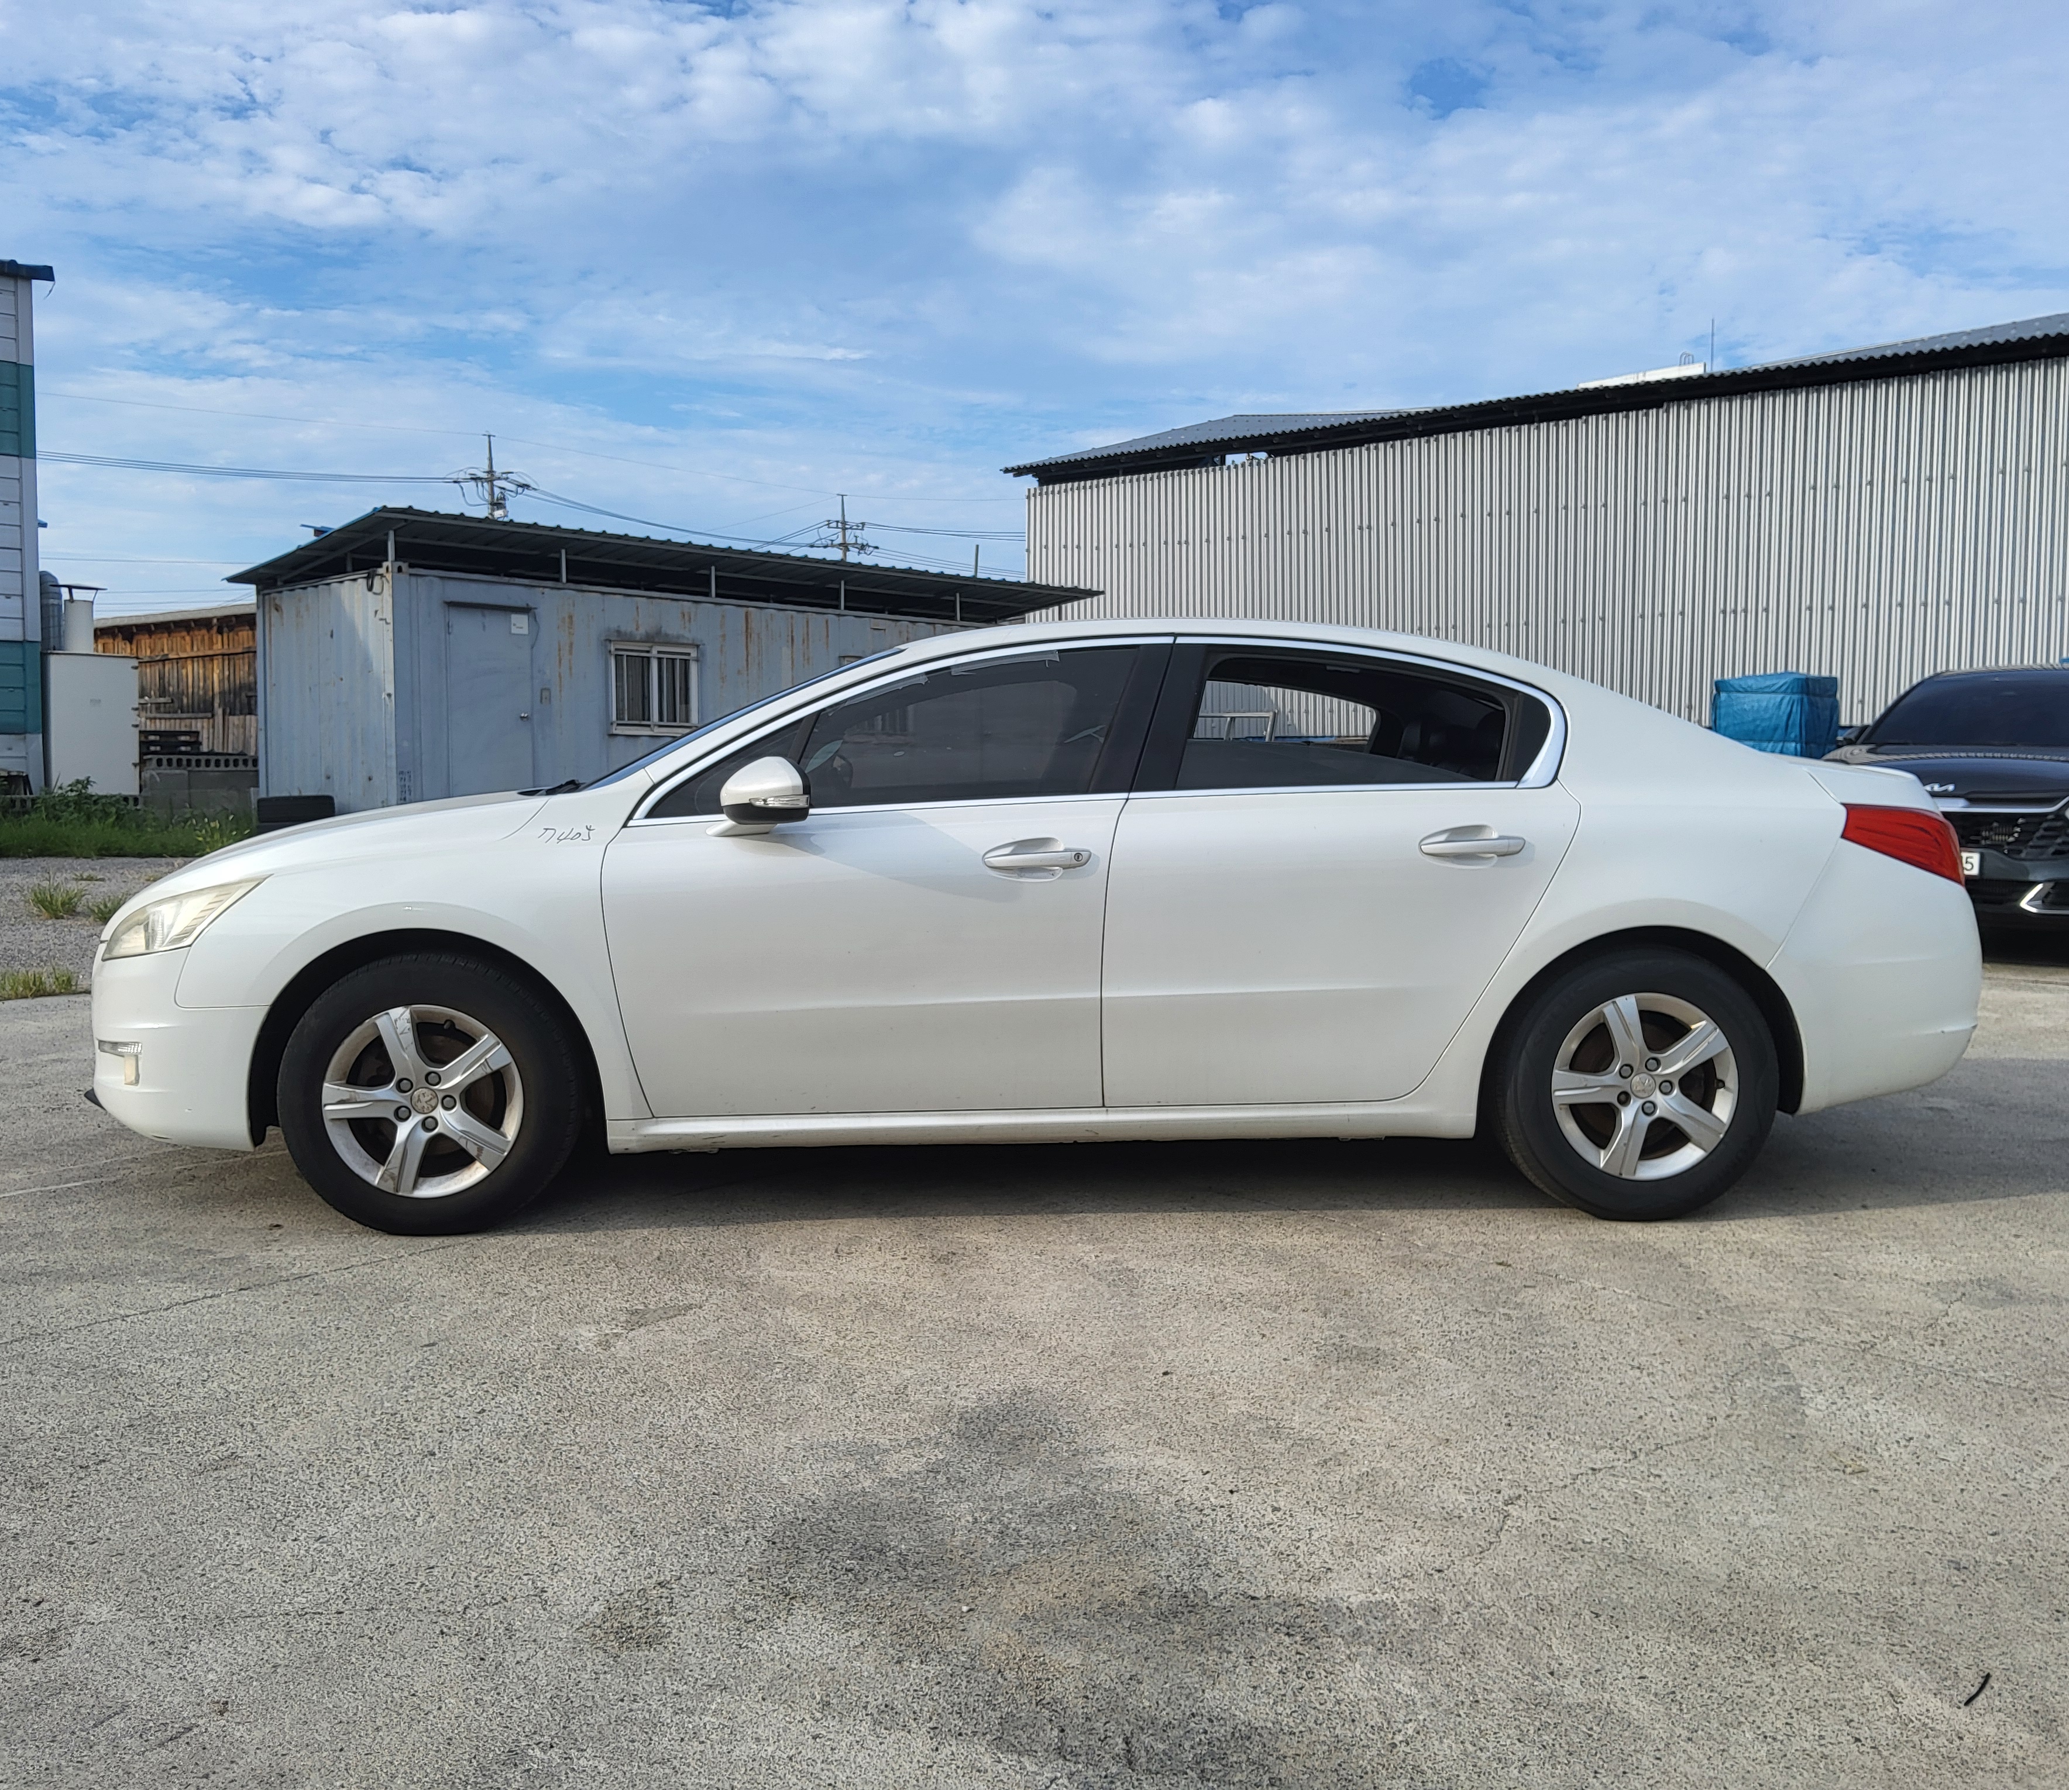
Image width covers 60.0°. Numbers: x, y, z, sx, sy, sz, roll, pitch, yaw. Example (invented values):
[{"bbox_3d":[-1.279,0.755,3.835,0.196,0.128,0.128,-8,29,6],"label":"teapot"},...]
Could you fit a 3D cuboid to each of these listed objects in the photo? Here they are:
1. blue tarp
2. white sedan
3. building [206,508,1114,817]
[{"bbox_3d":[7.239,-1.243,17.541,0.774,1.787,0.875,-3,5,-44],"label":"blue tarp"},{"bbox_3d":[-0.010,-0.006,4.968,4.790,1.456,1.860,0,3,-3],"label":"white sedan"},{"bbox_3d":[-3.652,-2.110,20.202,3.300,3.050,9.200,3,5,44],"label":"building"}]

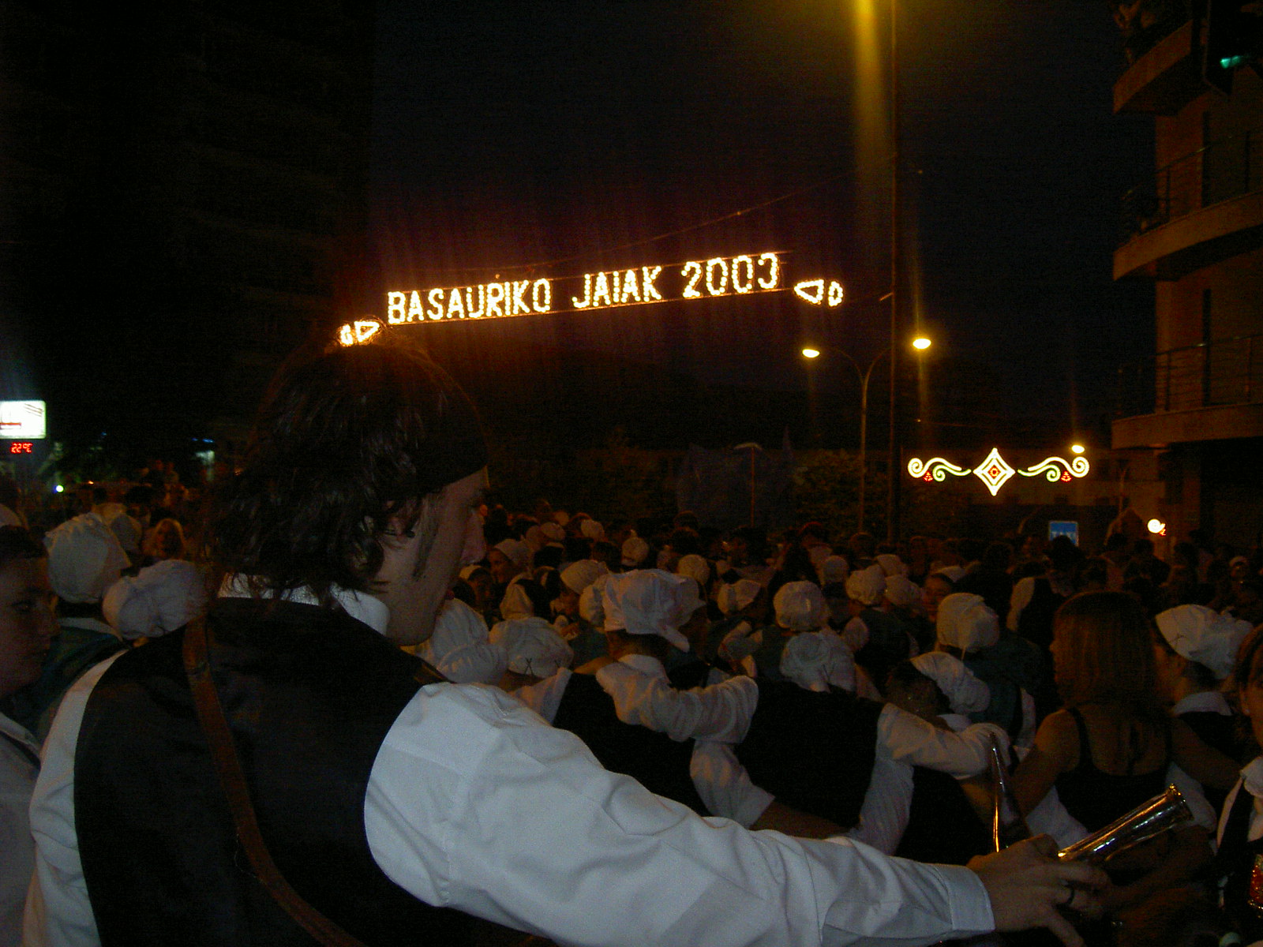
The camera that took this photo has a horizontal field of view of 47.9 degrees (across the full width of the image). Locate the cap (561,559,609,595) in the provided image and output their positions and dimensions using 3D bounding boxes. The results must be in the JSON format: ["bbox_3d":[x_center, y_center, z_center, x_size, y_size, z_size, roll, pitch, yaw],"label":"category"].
[{"bbox_3d":[-0.232,0.524,7.200,0.245,0.185,0.200,1,-2,12],"label":"cap"}]

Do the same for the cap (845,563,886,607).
[{"bbox_3d":[1.219,0.582,7.400,0.210,0.210,0.225,1,-2,-6],"label":"cap"}]

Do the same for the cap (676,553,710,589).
[{"bbox_3d":[0.437,0.683,10.000,0.240,0.220,0.260,1,-2,0],"label":"cap"}]

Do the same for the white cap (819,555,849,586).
[{"bbox_3d":[1.454,0.693,10.200,0.205,0.210,0.225,1,-2,6],"label":"white cap"}]

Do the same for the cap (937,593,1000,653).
[{"bbox_3d":[1.373,0.607,5.800,0.255,0.235,0.265,1,-2,-14],"label":"cap"}]

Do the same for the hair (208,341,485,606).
[{"bbox_3d":[-0.240,0.000,1.200,0.235,0.225,0.200,2,-2,-30],"label":"hair"}]

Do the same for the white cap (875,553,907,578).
[{"bbox_3d":[1.777,0.649,9.800,0.250,0.210,0.260,1,-2,6],"label":"white cap"}]

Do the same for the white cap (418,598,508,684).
[{"bbox_3d":[-0.494,0.494,4.200,0.260,0.240,0.270,2,-2,-19],"label":"white cap"}]

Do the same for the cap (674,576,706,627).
[{"bbox_3d":[0.173,0.501,5.500,0.240,0.200,0.200,1,-2,-5],"label":"cap"}]

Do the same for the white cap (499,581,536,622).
[{"bbox_3d":[-0.633,0.712,7.900,0.200,0.220,0.220,1,-2,-3],"label":"white cap"}]

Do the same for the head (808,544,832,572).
[{"bbox_3d":[1.434,0.655,10.800,0.190,0.260,0.230,1,-2,0],"label":"head"}]

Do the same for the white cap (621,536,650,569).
[{"bbox_3d":[0.028,0.566,10.200,0.205,0.215,0.225,1,-2,0],"label":"white cap"}]

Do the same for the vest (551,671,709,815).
[{"bbox_3d":[-0.007,0.844,4.250,0.450,0.560,0.270,1,-2,3],"label":"vest"}]

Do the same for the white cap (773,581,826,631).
[{"bbox_3d":[0.707,0.560,6.000,0.215,0.210,0.230,1,-2,3],"label":"white cap"}]

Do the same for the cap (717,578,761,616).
[{"bbox_3d":[0.559,0.641,7.400,0.250,0.205,0.260,0,-2,37],"label":"cap"}]

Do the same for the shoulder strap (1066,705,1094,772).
[{"bbox_3d":[0.898,0.535,2.850,0.050,0.135,0.070,1,-2,6],"label":"shoulder strap"}]

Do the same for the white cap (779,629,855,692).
[{"bbox_3d":[0.591,0.594,4.500,0.250,0.200,0.260,1,-2,-6],"label":"white cap"}]

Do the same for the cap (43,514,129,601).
[{"bbox_3d":[-1.415,0.221,3.700,0.220,0.225,0.230,1,-2,0],"label":"cap"}]

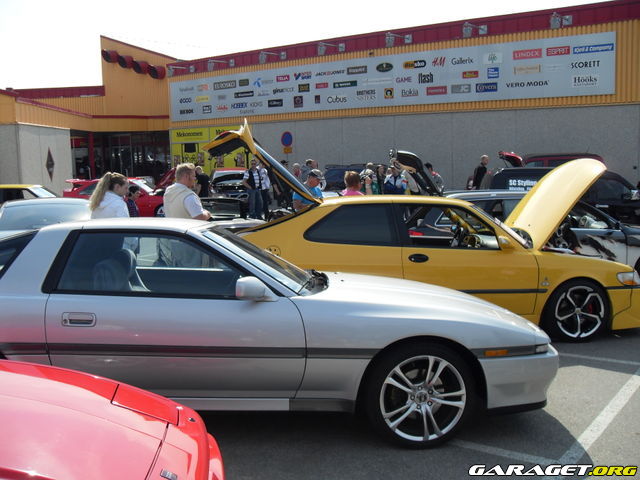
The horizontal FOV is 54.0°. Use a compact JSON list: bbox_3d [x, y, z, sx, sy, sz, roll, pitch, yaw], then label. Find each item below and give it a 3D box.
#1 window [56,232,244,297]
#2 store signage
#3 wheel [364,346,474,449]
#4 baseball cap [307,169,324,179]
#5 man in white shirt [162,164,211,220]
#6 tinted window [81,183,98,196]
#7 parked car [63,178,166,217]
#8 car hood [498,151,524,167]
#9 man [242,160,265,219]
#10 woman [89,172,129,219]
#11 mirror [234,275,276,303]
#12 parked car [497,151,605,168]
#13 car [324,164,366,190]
[{"bbox_3d":[-0.945,0.137,3.579,1.079,0.358,0.070,-1,-17,2],"label":"window"},{"bbox_3d":[0.830,-5.857,24.124,19.435,1.791,0.080,5,9,36],"label":"store signage"},{"bbox_3d":[0.571,0.875,3.629,0.625,0.625,0.220,-1,7,-3],"label":"wheel"},{"bbox_3d":[-0.068,-0.907,8.600,0.270,0.140,0.180,19,12,12],"label":"baseball cap"},{"bbox_3d":[-1.390,0.051,6.612,0.420,1.710,0.500,-5,8,-28],"label":"man in white shirt"},{"bbox_3d":[-6.599,-1.473,18.154,0.750,0.400,0.080,1,-13,12],"label":"tinted window"},{"bbox_3d":[-5.427,-1.172,18.653,4.200,1.420,1.740,1,7,12],"label":"parked car"},{"bbox_3d":[4.783,-1.998,15.700,0.800,0.500,1.200,2,8,20],"label":"car hood"},{"bbox_3d":[-1.660,-1.173,15.914,0.540,1.740,0.360,-5,9,-32],"label":"man"},{"bbox_3d":[-2.092,0.127,6.355,0.380,1.610,0.460,-3,8,-20],"label":"woman"},{"bbox_3d":[-0.385,0.293,3.720,0.230,0.140,0.200,0,8,4],"label":"mirror"},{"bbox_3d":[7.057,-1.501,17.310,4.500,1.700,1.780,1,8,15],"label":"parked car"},{"bbox_3d":[2.119,-1.344,18.103,4.400,1.620,1.800,2,8,25],"label":"car"}]

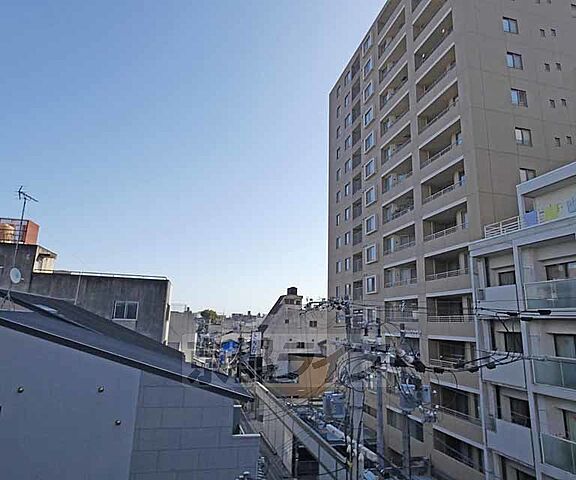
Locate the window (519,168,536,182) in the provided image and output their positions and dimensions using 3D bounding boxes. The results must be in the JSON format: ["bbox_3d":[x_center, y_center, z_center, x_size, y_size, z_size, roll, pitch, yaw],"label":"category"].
[{"bbox_3d":[15.363,-3.866,22.104,1.270,1.250,0.170,5,-13,-13],"label":"window"}]

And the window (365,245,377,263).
[{"bbox_3d":[8.071,1.475,33.494,0.150,1.450,1.856,5,-13,-14],"label":"window"}]

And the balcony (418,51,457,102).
[{"bbox_3d":[11.632,-12.446,26.353,1.300,1.800,4.600,5,-13,-13],"label":"balcony"}]

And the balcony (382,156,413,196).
[{"bbox_3d":[10.028,-5.622,30.544,1.300,1.800,4.900,5,-13,-13],"label":"balcony"}]

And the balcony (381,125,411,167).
[{"bbox_3d":[10.222,-8.531,31.682,1.000,1.663,4.875,5,-13,-14],"label":"balcony"}]

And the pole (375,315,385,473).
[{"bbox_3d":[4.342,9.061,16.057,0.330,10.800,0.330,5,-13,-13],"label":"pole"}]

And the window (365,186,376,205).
[{"bbox_3d":[8.261,-4.369,35.021,0.200,1.630,2.050,5,-13,-13],"label":"window"}]

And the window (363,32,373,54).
[{"bbox_3d":[8.876,-21.567,38.534,0.150,1.450,1.856,5,-13,-14],"label":"window"}]

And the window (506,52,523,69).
[{"bbox_3d":[16.105,-12.668,24.614,1.220,1.217,0.150,5,-13,-14],"label":"window"}]

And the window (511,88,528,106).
[{"bbox_3d":[15.590,-9.578,23.438,1.270,1.250,0.170,5,-13,-13],"label":"window"}]

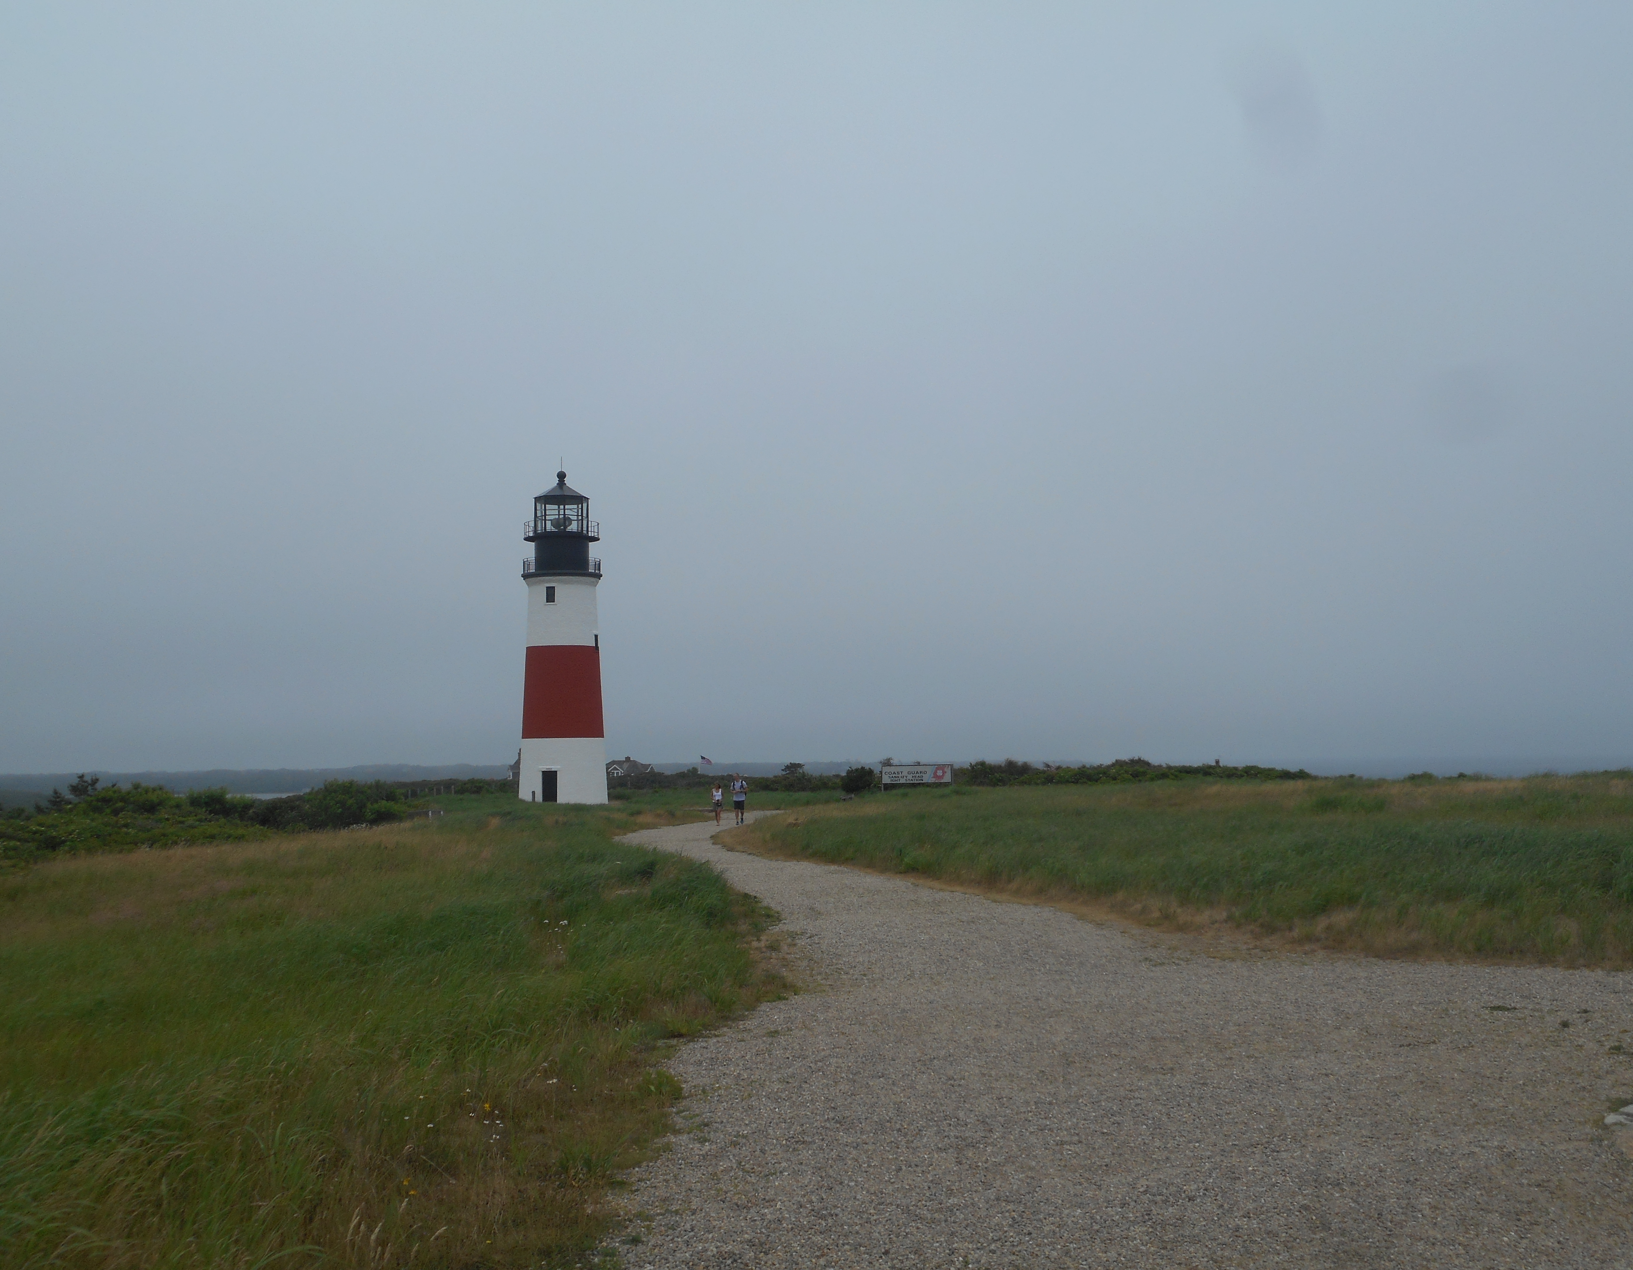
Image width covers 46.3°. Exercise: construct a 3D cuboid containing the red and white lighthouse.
[{"bbox_3d":[-16.304,0.047,122.861,5.717,21.300,5.717,-1,-4,0],"label":"red and white lighthouse"}]

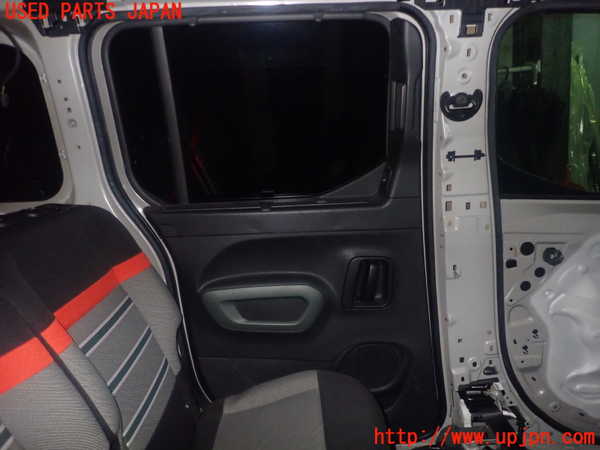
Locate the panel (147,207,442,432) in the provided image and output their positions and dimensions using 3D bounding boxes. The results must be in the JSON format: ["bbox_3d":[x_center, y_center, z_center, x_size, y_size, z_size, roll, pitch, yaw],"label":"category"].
[{"bbox_3d":[-0.002,0.253,1.135,0.730,0.600,0.090,-3,9,-1],"label":"panel"}]

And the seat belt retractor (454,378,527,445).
[{"bbox_3d":[0.526,0.516,1.212,0.150,0.150,0.110,-1,11,0],"label":"seat belt retractor"}]

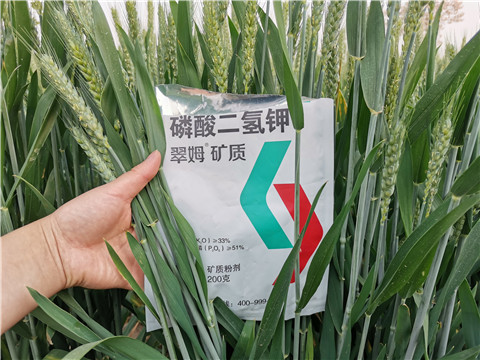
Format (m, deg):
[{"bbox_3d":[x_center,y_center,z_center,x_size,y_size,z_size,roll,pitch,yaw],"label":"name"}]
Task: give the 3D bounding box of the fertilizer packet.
[{"bbox_3d":[0.000,0.026,0.327,0.160,0.212,0.030,-1,6,-5],"label":"fertilizer packet"}]

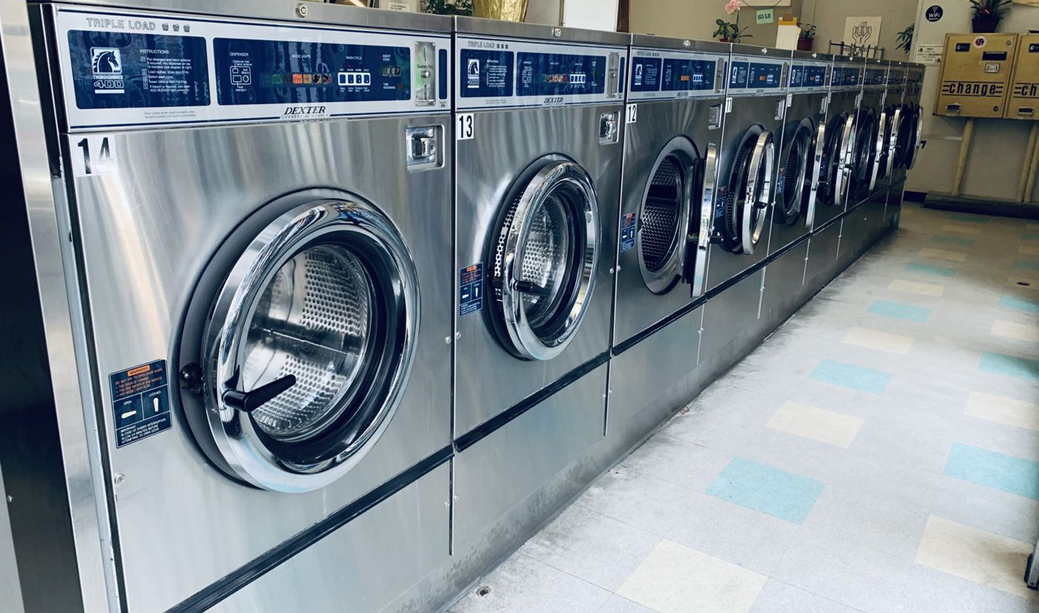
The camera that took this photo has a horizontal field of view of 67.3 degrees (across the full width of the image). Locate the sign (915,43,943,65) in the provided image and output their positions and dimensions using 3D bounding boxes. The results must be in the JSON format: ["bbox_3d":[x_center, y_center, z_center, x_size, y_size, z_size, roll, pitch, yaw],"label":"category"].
[{"bbox_3d":[4.160,-2.563,7.911,0.272,0.216,0.008,12,20,32],"label":"sign"}]

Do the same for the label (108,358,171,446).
[{"bbox_3d":[-0.554,0.142,1.147,0.004,0.113,0.088,12,20,32],"label":"label"}]

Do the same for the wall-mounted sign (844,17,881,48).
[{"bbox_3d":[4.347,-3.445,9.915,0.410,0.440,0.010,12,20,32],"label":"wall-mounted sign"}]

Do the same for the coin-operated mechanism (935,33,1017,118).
[{"bbox_3d":[4.446,-2.249,7.599,0.588,0.763,0.320,12,20,32],"label":"coin-operated mechanism"}]

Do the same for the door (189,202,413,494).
[{"bbox_3d":[-0.326,0.075,1.369,0.130,0.525,0.525,10,19,27],"label":"door"}]

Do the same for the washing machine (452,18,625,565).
[{"bbox_3d":[-0.185,-0.099,2.232,0.870,1.320,0.775,12,20,32],"label":"washing machine"}]

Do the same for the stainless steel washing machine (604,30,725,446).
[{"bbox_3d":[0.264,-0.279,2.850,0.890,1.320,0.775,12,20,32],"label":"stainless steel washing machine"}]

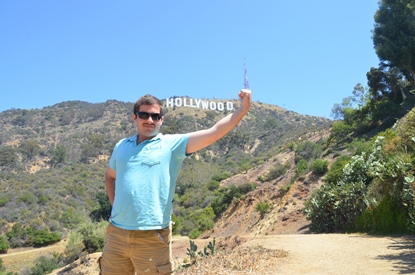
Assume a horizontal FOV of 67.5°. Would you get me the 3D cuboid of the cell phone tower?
[{"bbox_3d":[75.860,-112.065,595.000,10.000,86.000,10.000,-4,-5,8],"label":"cell phone tower"}]

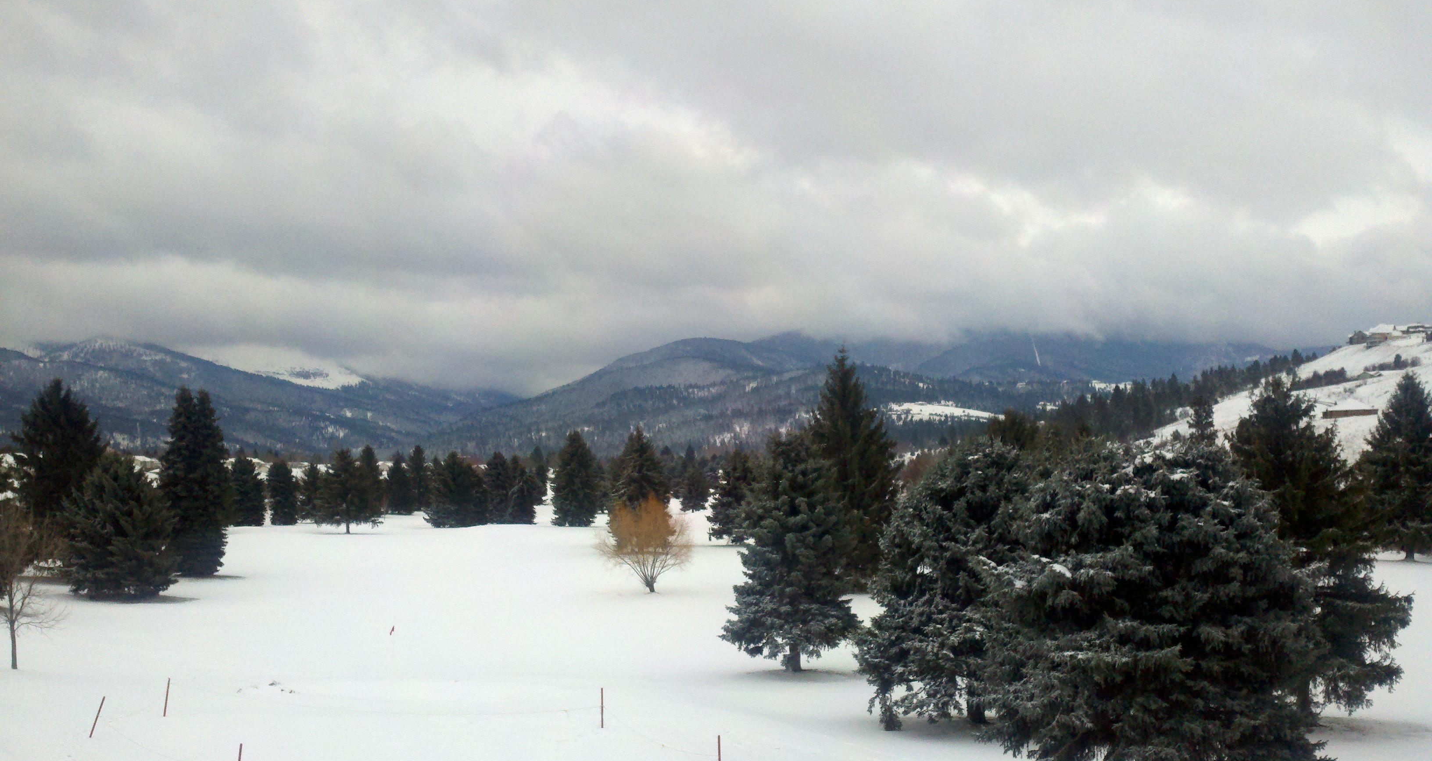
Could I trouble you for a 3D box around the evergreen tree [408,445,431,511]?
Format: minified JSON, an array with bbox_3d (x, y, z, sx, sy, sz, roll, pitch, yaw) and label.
[{"bbox_3d":[-41.215,13.520,200.935,3.590,9.130,3.590,0,-3,0],"label":"evergreen tree"}]

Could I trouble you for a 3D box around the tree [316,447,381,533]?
[{"bbox_3d":[-36.849,11.088,145.413,6.550,8.540,6.550,0,-3,0],"label":"tree"}]

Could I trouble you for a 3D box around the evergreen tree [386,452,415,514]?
[{"bbox_3d":[-33.508,10.929,153.769,3.104,6.724,3.104,1,-3,-12],"label":"evergreen tree"}]

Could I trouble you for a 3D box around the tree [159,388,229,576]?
[{"bbox_3d":[-34.988,6.733,97.205,4.760,12.500,4.760,0,-3,0],"label":"tree"}]

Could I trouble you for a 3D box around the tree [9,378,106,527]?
[{"bbox_3d":[-39.462,5.547,86.802,6.106,11.309,6.106,1,-3,-24],"label":"tree"}]

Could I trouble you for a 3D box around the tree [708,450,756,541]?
[{"bbox_3d":[2.058,10.336,129.756,5.650,8.500,5.650,0,-3,0],"label":"tree"}]

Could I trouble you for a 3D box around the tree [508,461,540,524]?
[{"bbox_3d":[-18.116,10.560,136.063,3.065,5.830,3.065,0,-3,-8],"label":"tree"}]

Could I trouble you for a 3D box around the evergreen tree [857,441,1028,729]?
[{"bbox_3d":[7.795,6.091,43.473,7.180,8.500,7.180,0,-3,0],"label":"evergreen tree"}]

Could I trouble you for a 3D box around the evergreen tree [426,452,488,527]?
[{"bbox_3d":[-23.551,9.865,131.448,5.939,6.793,5.939,0,-3,-10],"label":"evergreen tree"}]

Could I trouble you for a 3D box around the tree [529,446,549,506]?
[{"bbox_3d":[-21.756,11.681,176.749,2.880,7.337,2.880,0,-3,-7],"label":"tree"}]

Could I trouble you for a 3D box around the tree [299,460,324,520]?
[{"bbox_3d":[-47.903,13.080,171.658,3.470,7.140,3.470,0,-3,0],"label":"tree"}]

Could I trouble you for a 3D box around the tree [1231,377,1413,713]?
[{"bbox_3d":[18.560,5.161,45.753,6.840,10.580,6.840,0,-3,0],"label":"tree"}]

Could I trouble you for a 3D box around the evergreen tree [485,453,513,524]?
[{"bbox_3d":[-20.524,10.132,137.037,2.980,6.775,2.980,0,-3,-8],"label":"evergreen tree"}]

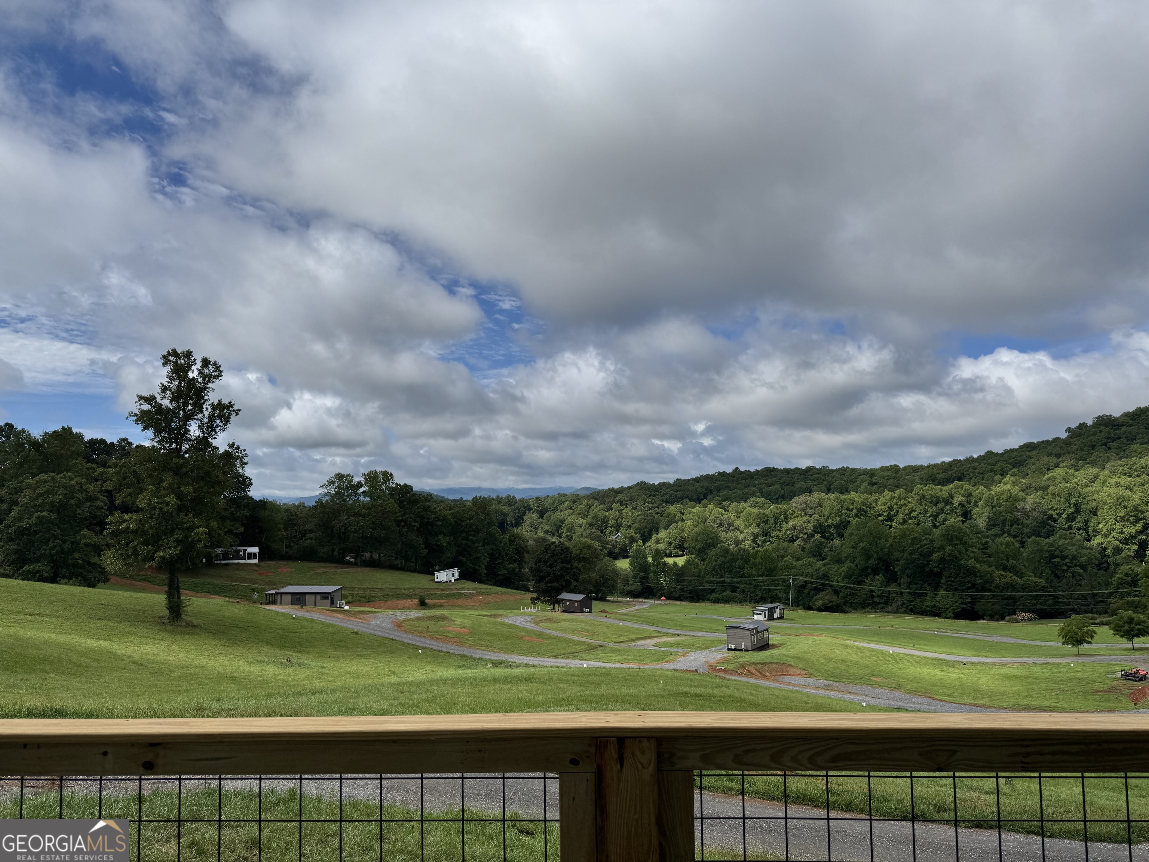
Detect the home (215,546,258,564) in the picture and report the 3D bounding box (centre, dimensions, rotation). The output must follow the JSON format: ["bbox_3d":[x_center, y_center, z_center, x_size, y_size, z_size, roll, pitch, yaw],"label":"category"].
[{"bbox_3d":[-84.575,31.166,200.000,9.700,3.750,3.600,2,-5,-25],"label":"home"}]

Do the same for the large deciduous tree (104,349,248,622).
[{"bbox_3d":[-33.019,4.559,66.000,11.000,22.500,10.600,2,-5,-27],"label":"large deciduous tree"}]

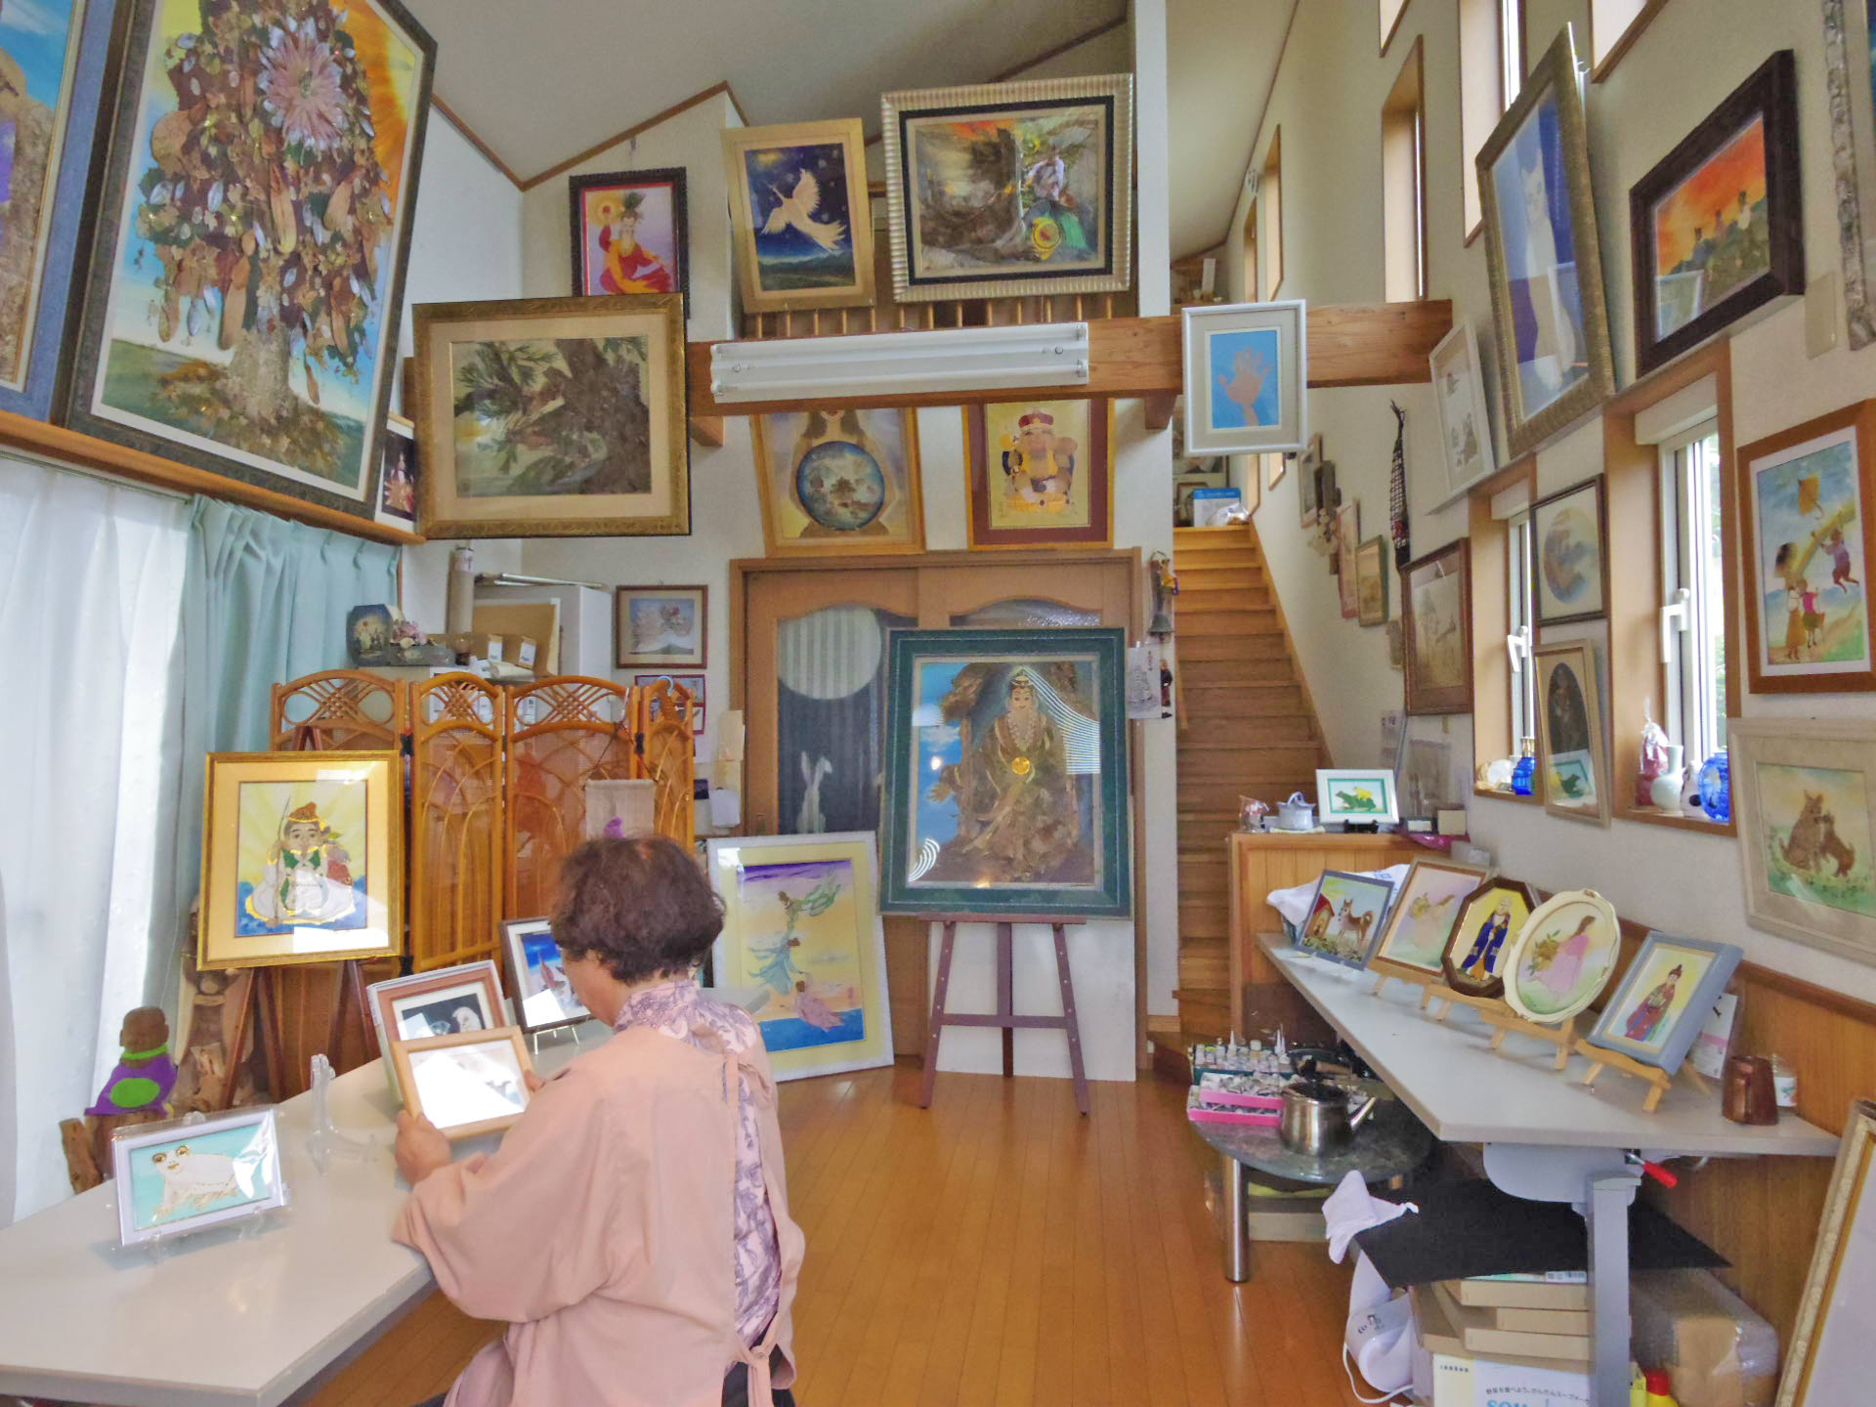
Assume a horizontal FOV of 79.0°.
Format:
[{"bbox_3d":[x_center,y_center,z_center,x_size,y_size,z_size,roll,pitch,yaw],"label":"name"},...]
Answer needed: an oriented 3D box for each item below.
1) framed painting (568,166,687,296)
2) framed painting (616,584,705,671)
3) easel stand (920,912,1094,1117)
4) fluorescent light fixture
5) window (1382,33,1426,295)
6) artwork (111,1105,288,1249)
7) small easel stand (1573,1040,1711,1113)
[{"bbox_3d":[-1.288,-1.907,4.767,0.508,0.623,0.035,-1,2,7],"label":"framed painting"},{"bbox_3d":[-1.140,-0.316,4.708,0.389,0.351,0.025,-1,-2,7],"label":"framed painting"},{"bbox_3d":[0.247,0.676,4.175,0.600,1.500,0.460,-1,-2,7],"label":"easel stand"},{"bbox_3d":[-0.138,-1.107,3.722,1.240,0.190,0.090,-1,-2,7],"label":"fluorescent light fixture"},{"bbox_3d":[1.725,-1.805,4.058,0.140,0.910,0.510,-1,-2,7],"label":"window"},{"bbox_3d":[-0.922,0.590,1.422,0.173,0.125,0.020,1,-26,-44],"label":"artwork"},{"bbox_3d":[1.210,0.564,1.905,0.170,0.180,0.220,0,-2,-9],"label":"small easel stand"}]

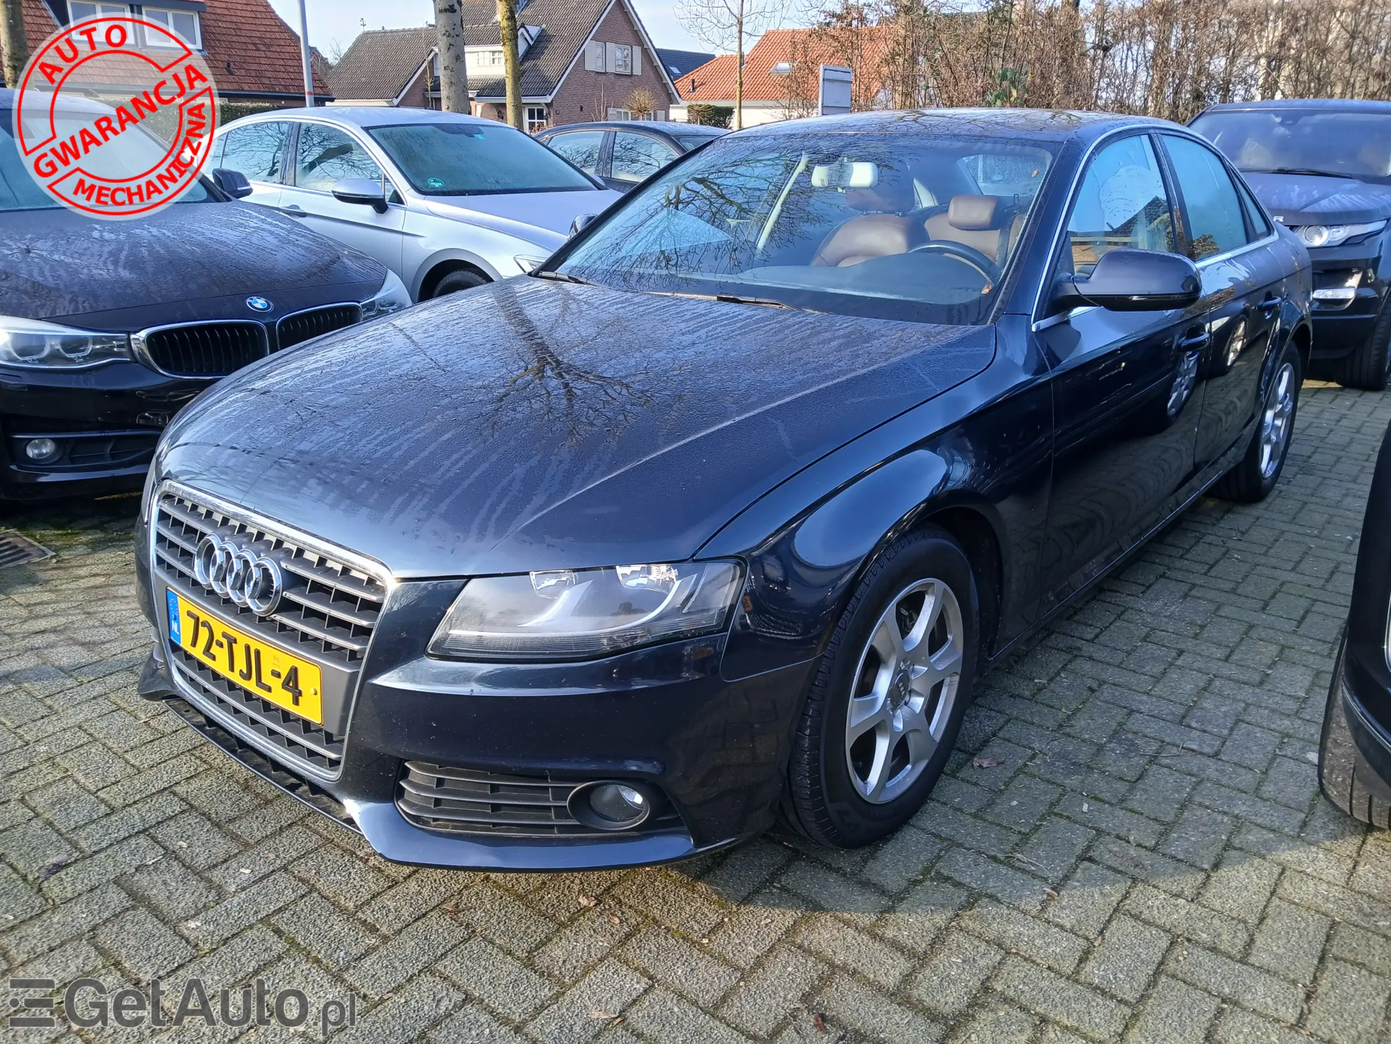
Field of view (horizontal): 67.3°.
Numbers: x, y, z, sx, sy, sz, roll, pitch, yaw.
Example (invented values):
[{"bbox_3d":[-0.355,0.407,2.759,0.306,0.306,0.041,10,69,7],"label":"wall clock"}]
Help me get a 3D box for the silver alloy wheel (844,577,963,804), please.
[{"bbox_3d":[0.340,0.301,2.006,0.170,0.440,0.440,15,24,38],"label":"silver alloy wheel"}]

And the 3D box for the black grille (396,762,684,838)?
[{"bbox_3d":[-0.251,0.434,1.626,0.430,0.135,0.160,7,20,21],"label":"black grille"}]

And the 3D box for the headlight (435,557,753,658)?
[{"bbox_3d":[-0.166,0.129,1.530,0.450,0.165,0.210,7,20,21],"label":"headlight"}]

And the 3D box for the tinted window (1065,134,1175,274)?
[{"bbox_3d":[1.011,-0.776,2.571,0.070,0.400,0.830,-14,5,44],"label":"tinted window"}]

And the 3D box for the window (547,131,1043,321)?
[{"bbox_3d":[0.258,-0.805,2.766,1.420,0.140,0.850,15,54,38],"label":"window"}]

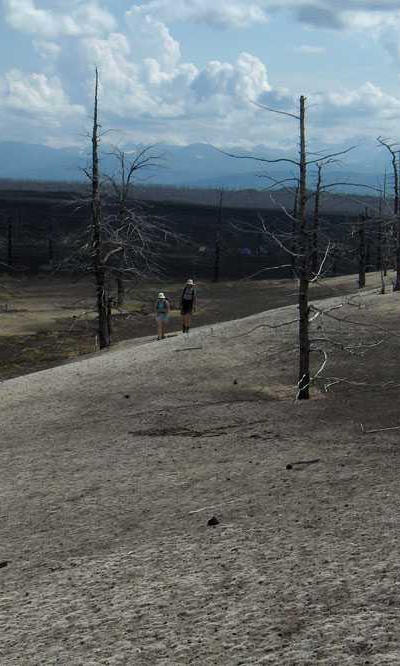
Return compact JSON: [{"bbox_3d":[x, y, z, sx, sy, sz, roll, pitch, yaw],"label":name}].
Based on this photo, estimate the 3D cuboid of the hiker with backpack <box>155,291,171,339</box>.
[{"bbox_3d":[-1.319,-0.581,49.500,0.550,1.680,0.500,3,6,11],"label":"hiker with backpack"}]

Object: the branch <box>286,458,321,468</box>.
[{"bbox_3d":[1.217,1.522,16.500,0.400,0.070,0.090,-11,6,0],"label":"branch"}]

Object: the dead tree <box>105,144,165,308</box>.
[{"bbox_3d":[-3.958,-6.435,85.000,3.700,9.900,3.600,2,6,0],"label":"dead tree"}]

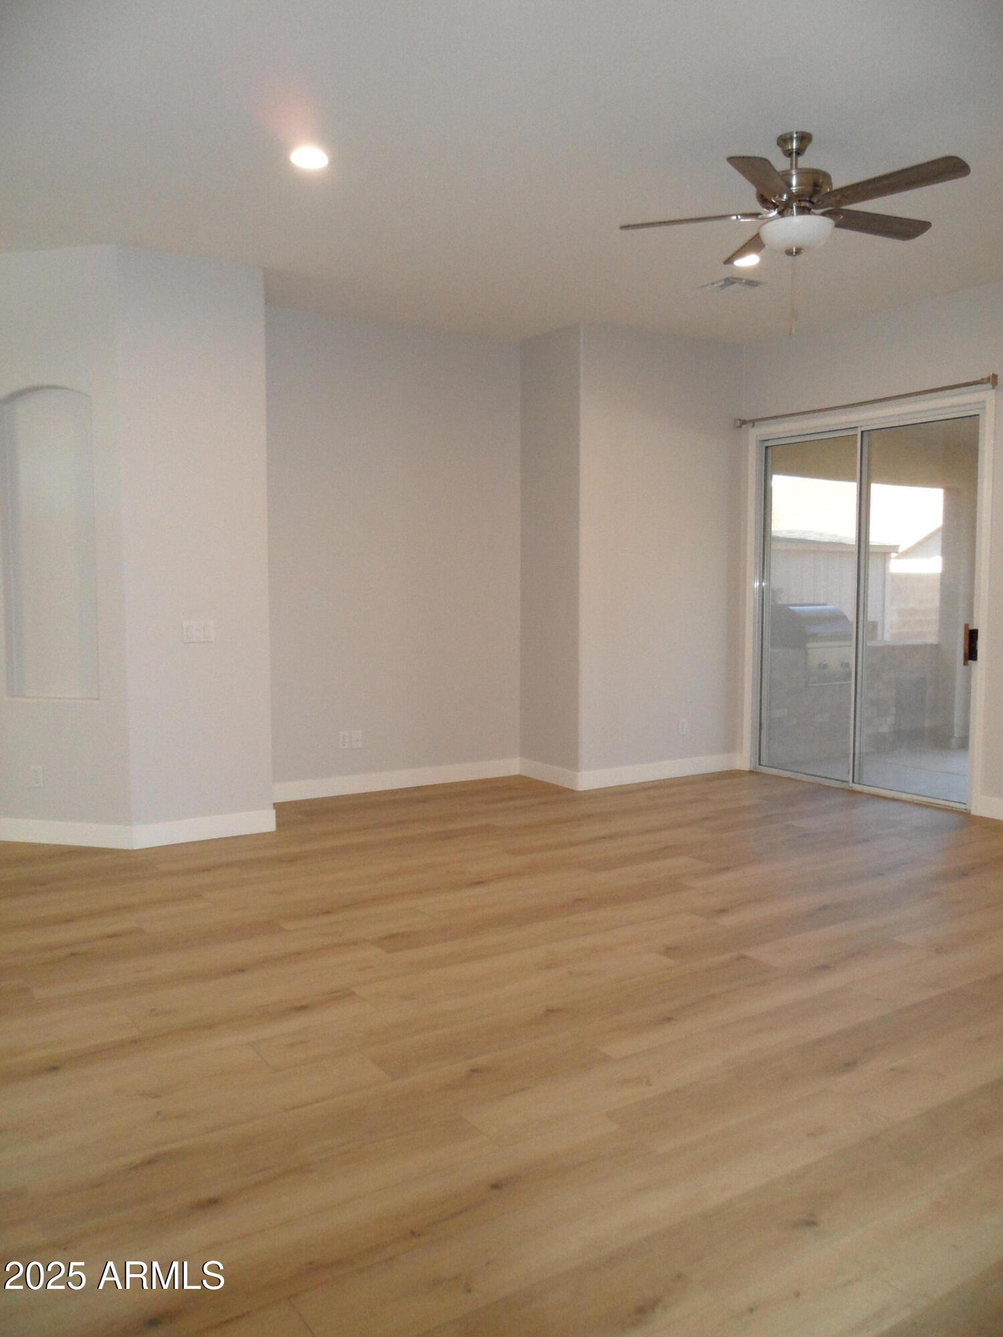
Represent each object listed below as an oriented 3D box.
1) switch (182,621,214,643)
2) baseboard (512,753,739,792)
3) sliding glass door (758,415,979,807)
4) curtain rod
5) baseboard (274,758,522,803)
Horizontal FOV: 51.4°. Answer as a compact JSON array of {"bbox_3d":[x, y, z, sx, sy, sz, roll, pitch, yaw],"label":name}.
[{"bbox_3d":[-1.607,-0.195,5.540,0.163,0.116,0.011,-3,6,-33],"label":"switch"},{"bbox_3d":[0.958,0.707,7.708,1.512,0.125,0.716,-3,5,-32],"label":"baseboard"},{"bbox_3d":[2.354,-0.388,6.925,0.100,2.391,1.724,-3,5,-32],"label":"sliding glass door"},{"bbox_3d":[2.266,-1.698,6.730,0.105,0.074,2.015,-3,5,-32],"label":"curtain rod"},{"bbox_3d":[-0.719,0.758,7.077,2.009,0.125,0.016,-3,5,-32],"label":"baseboard"}]

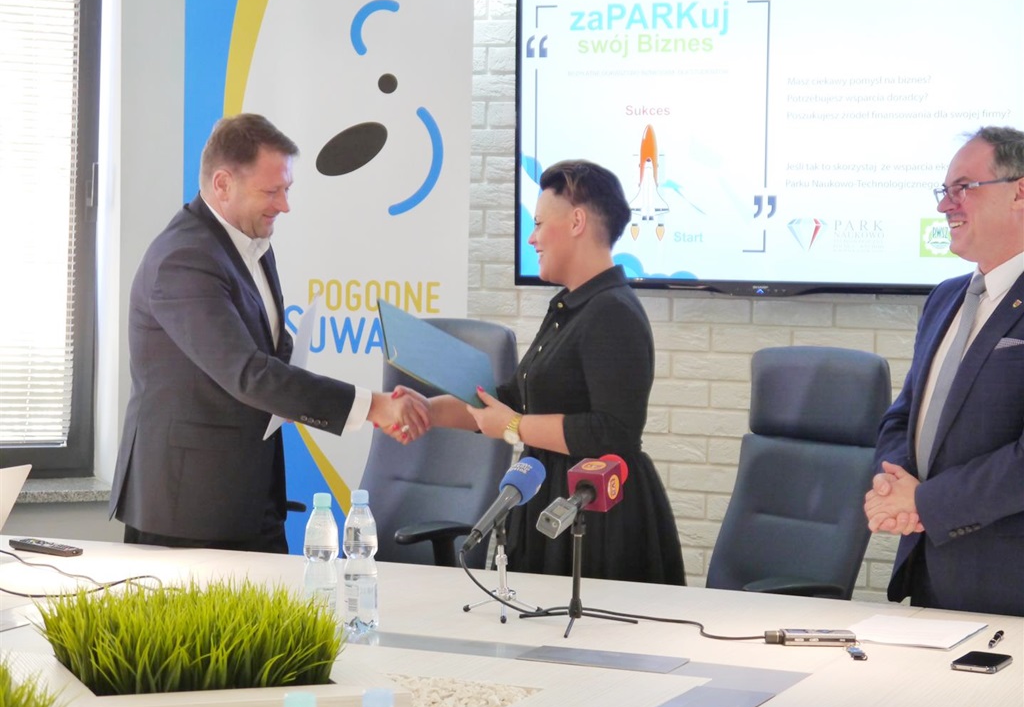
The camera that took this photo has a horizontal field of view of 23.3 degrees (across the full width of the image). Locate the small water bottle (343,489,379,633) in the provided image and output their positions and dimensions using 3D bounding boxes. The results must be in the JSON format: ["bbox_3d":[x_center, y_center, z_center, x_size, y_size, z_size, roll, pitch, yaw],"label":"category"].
[{"bbox_3d":[-0.259,0.357,4.295,0.061,0.244,0.061,1,4,0],"label":"small water bottle"}]

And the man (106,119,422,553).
[{"bbox_3d":[-0.539,0.311,5.472,0.710,1.670,0.550,2,4,19],"label":"man"}]

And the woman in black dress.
[{"bbox_3d":[0.082,0.382,5.192,0.570,1.580,0.500,0,4,-7],"label":"woman in black dress"}]

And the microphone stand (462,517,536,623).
[{"bbox_3d":[-0.014,0.382,4.454,0.150,0.185,0.140,1,4,0],"label":"microphone stand"}]

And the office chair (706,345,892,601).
[{"bbox_3d":[0.470,0.580,5.401,0.640,1.170,0.630,-3,5,-44],"label":"office chair"}]

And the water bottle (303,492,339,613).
[{"bbox_3d":[-0.326,0.358,4.255,0.061,0.244,0.061,1,4,0],"label":"water bottle"}]

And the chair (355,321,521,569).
[{"bbox_3d":[-0.348,0.532,5.996,0.630,1.170,0.640,4,5,41],"label":"chair"}]

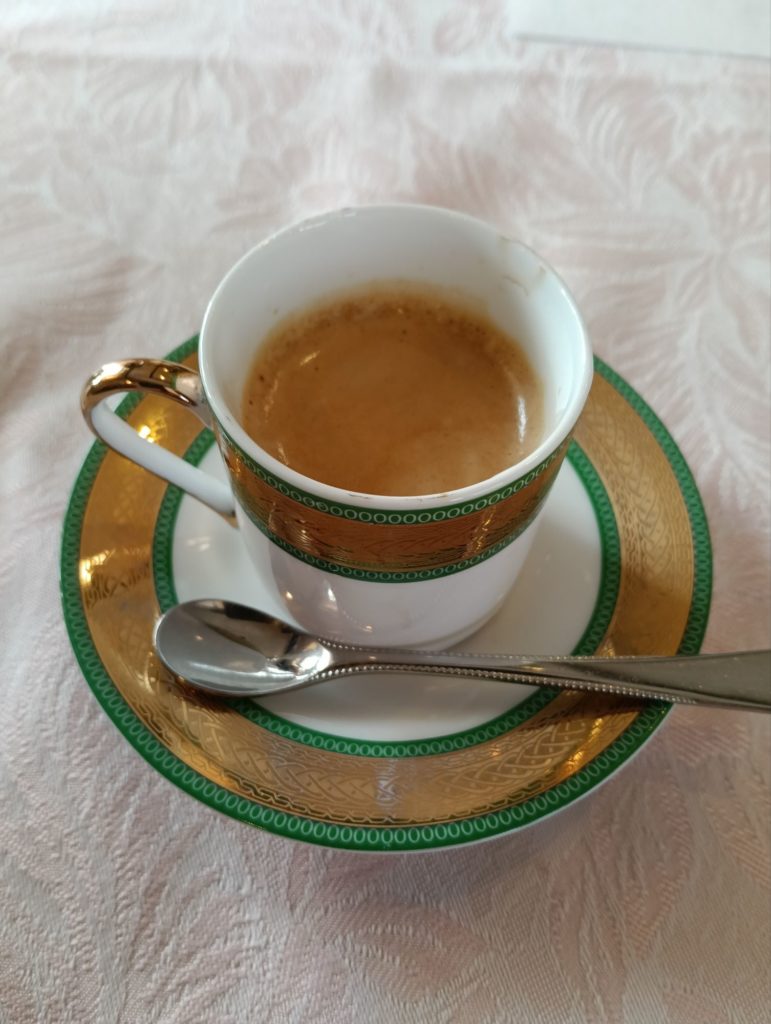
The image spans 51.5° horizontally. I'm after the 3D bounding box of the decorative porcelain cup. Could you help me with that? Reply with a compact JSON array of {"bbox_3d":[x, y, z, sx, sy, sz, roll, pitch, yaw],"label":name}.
[{"bbox_3d":[-0.010,-0.010,0.142,0.079,0.060,0.057,-1,59,-2],"label":"decorative porcelain cup"}]

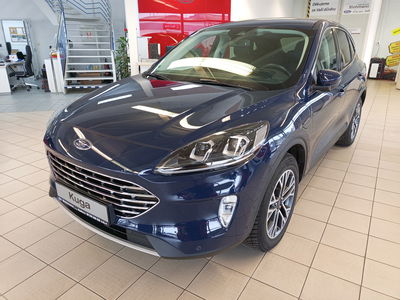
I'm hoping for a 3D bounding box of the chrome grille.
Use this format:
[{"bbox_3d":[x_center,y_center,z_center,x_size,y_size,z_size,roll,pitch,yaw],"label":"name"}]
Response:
[{"bbox_3d":[-0.663,0.179,1.726,1.060,0.250,0.150,14,24,34],"label":"chrome grille"}]

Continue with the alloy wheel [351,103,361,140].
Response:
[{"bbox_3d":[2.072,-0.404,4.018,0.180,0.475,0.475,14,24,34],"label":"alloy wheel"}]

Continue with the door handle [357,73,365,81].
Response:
[{"bbox_3d":[1.946,-0.885,3.493,0.055,0.050,0.210,14,24,34],"label":"door handle"}]

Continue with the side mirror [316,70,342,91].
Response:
[{"bbox_3d":[0.944,-0.502,2.105,0.195,0.150,0.145,14,24,34],"label":"side mirror"}]

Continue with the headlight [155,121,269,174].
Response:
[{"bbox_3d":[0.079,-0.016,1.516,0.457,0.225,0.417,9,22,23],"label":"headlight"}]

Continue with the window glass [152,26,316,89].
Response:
[{"bbox_3d":[0.243,-0.880,2.656,1.430,0.130,1.030,14,55,34],"label":"window glass"}]

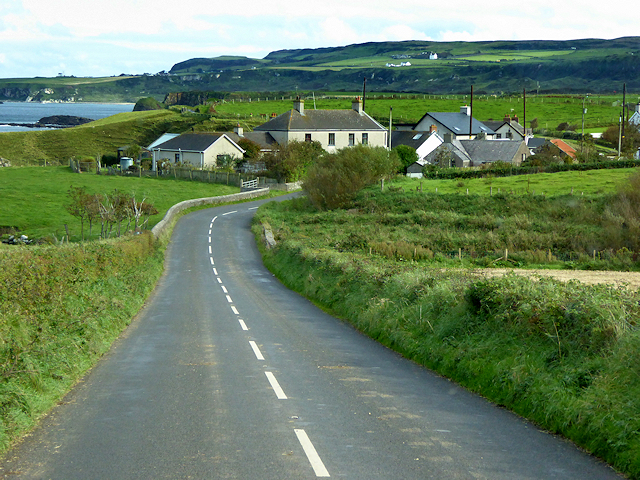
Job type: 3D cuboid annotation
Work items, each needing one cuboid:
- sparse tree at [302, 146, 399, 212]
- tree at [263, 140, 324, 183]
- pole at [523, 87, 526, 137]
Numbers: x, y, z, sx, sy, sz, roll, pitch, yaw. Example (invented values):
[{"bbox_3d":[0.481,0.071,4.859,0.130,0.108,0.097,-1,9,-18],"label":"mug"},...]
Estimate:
[{"bbox_3d":[2.460,-4.880,153.000,7.300,5.100,5.800,0,4,0],"label":"sparse tree"},{"bbox_3d":[-2.520,-7.620,194.000,6.200,4.500,5.300,0,4,0],"label":"tree"},{"bbox_3d":[25.040,-14.450,240.000,0.250,8.200,0.250,0,4,0],"label":"pole"}]

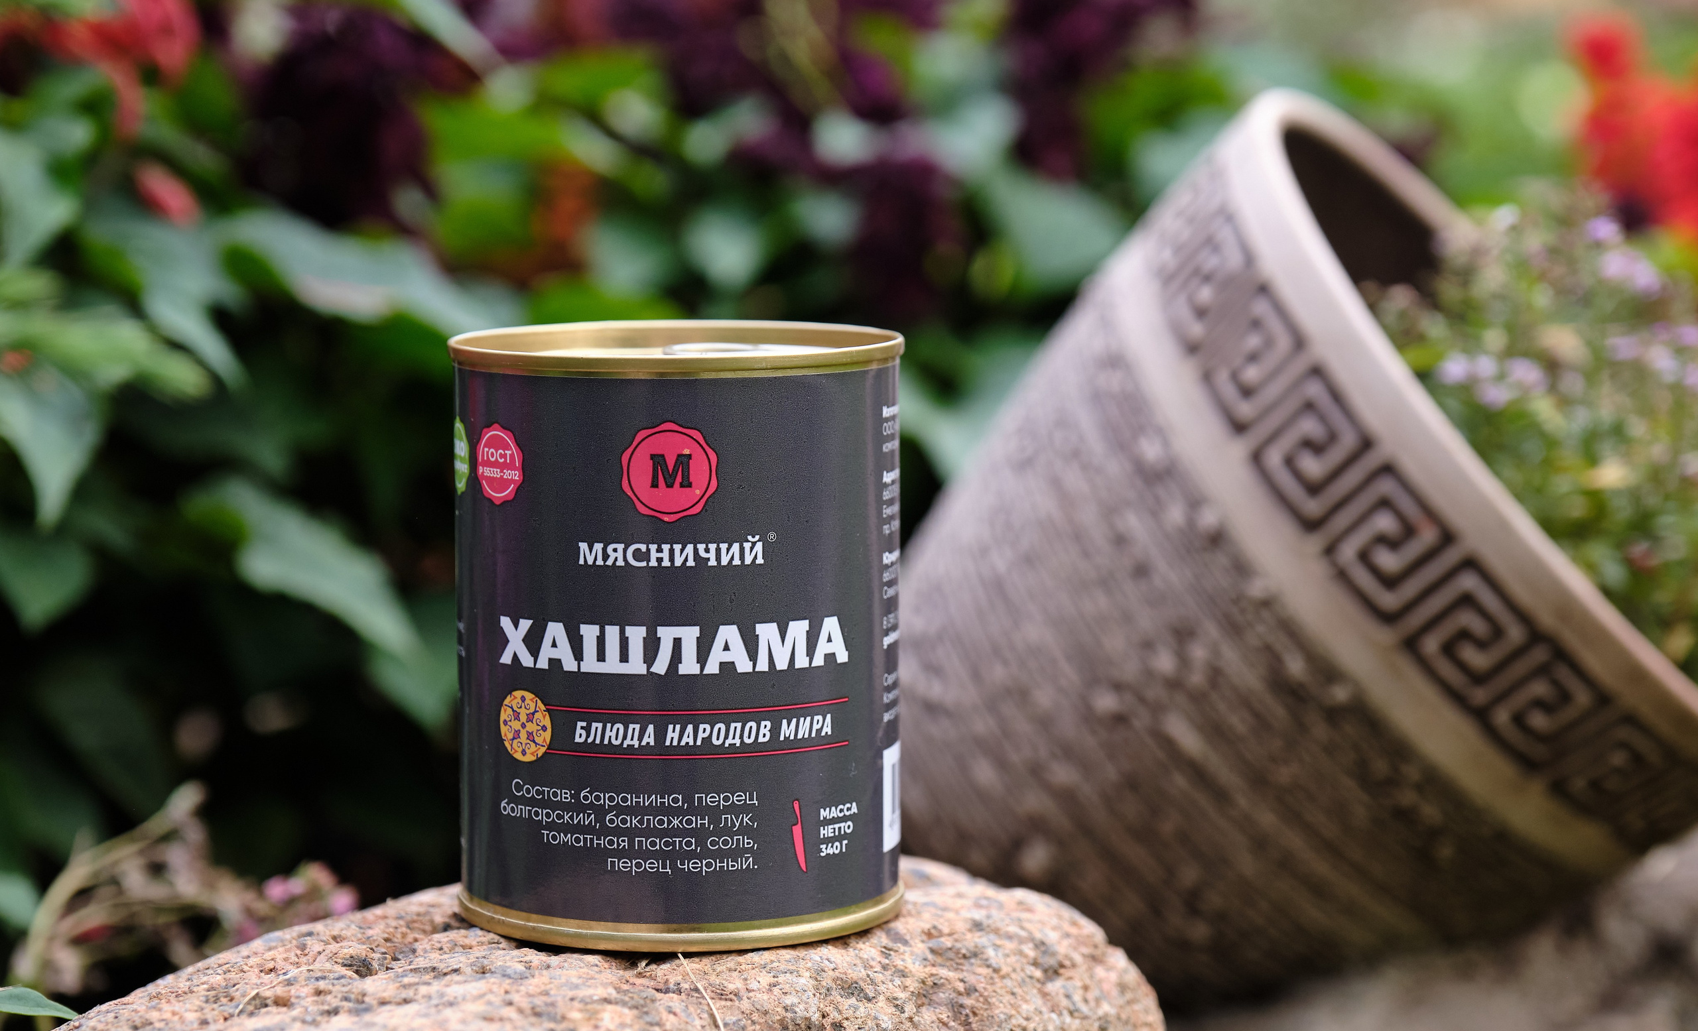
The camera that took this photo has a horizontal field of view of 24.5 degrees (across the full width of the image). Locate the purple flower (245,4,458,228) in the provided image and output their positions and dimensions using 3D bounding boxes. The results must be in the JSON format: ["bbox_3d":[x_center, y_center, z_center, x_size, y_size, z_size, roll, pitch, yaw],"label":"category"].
[{"bbox_3d":[-0.191,-0.153,1.500,0.078,0.082,0.070,0,7,0],"label":"purple flower"}]

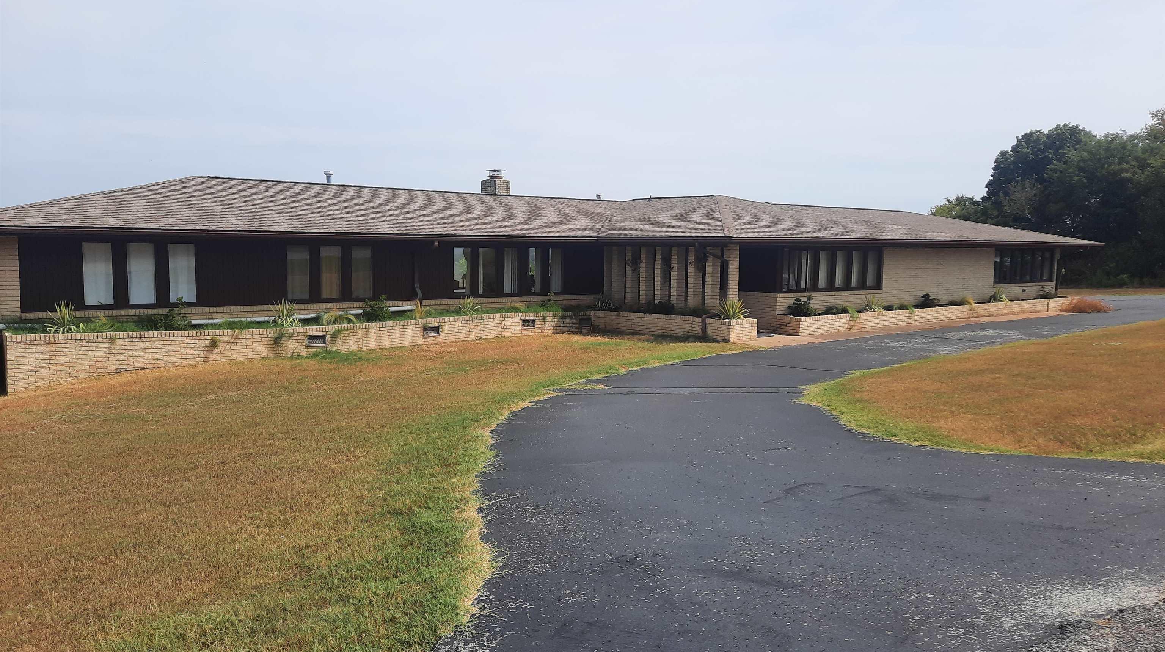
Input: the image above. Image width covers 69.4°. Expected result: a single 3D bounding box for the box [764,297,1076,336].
[{"bbox_3d":[11.387,-0.422,25.747,16.100,0.455,0.720,-4,7,-38],"label":"box"}]

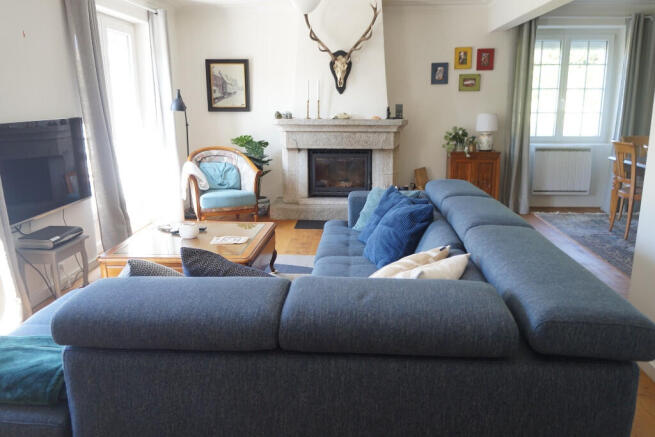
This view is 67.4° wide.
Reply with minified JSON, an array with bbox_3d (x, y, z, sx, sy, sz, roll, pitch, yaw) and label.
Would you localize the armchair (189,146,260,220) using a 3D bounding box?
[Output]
[{"bbox_3d":[-1.251,-0.399,5.873,0.760,0.840,0.750,-4,14,-16],"label":"armchair"}]

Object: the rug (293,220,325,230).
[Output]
[{"bbox_3d":[0.040,0.076,5.659,0.800,0.010,0.468,1,13,5],"label":"rug"}]

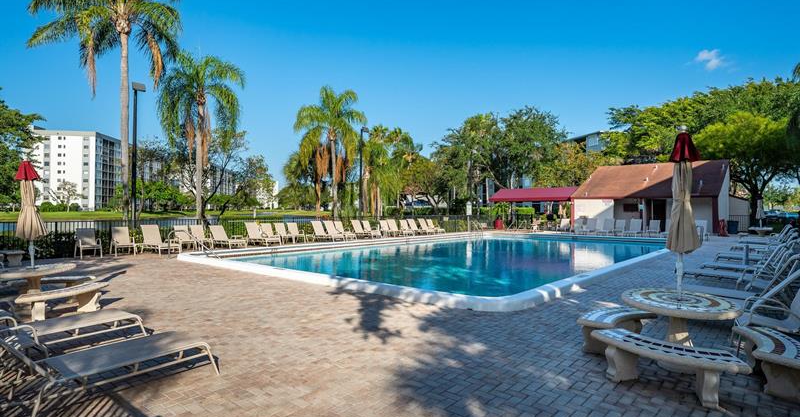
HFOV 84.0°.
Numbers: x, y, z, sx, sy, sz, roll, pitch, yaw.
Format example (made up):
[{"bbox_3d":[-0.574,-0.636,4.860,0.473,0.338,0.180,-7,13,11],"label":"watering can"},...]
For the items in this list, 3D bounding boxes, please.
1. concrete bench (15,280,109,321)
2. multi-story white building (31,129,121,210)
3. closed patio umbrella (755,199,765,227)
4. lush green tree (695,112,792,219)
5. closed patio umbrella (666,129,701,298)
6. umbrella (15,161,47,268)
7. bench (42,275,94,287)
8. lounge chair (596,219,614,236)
[{"bbox_3d":[-4.870,1.400,6.540,0.480,0.430,1.250,0,0,23],"label":"concrete bench"},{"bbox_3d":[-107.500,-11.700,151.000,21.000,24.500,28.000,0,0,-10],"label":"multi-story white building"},{"bbox_3d":[17.450,0.120,21.500,0.400,1.600,0.400,0,0,0],"label":"closed patio umbrella"},{"bbox_3d":[26.200,-2.700,34.000,8.200,8.800,8.200,0,0,37],"label":"lush green tree"},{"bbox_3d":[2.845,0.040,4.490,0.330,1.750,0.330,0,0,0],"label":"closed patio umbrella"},{"bbox_3d":[-5.680,0.090,6.870,0.420,1.670,0.420,0,0,-39],"label":"umbrella"},{"bbox_3d":[-5.700,1.406,7.450,1.250,0.410,0.460,0,0,-17],"label":"bench"},{"bbox_3d":[11.380,1.038,24.600,0.660,0.970,1.300,0,0,43],"label":"lounge chair"}]

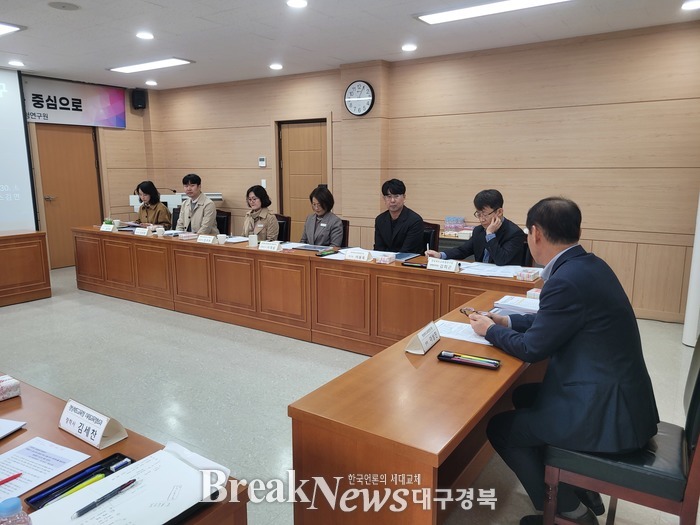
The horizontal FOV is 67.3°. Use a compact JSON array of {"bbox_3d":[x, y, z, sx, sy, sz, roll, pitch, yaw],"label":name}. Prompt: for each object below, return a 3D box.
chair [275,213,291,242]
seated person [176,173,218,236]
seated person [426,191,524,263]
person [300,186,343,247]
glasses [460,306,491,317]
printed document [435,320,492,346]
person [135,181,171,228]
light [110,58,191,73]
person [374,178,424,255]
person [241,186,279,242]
[{"bbox_3d":[-0.978,-0.038,5.756,0.490,0.950,0.570,7,13,33],"label":"chair"},{"bbox_3d":[-1.799,-0.311,6.068,0.560,1.380,0.740,4,12,24],"label":"seated person"},{"bbox_3d":[1.040,0.077,4.181,0.640,1.280,0.740,7,13,33],"label":"seated person"},{"bbox_3d":[-0.295,-0.078,5.087,0.500,1.265,0.720,7,13,33],"label":"person"},{"bbox_3d":[0.551,0.222,2.305,0.145,0.045,0.110,6,12,33],"label":"glasses"},{"bbox_3d":[0.489,0.298,2.288,0.305,0.006,0.215,6,12,33],"label":"printed document"},{"bbox_3d":[-2.415,-0.339,6.399,0.520,1.260,0.750,6,12,33],"label":"person"},{"bbox_3d":[-2.430,-2.385,6.372,1.263,0.060,0.291,7,13,33],"label":"light"},{"bbox_3d":[0.381,-0.052,4.575,0.540,1.320,0.750,6,12,33],"label":"person"},{"bbox_3d":[-0.985,-0.161,5.541,0.500,1.270,0.720,7,13,33],"label":"person"}]

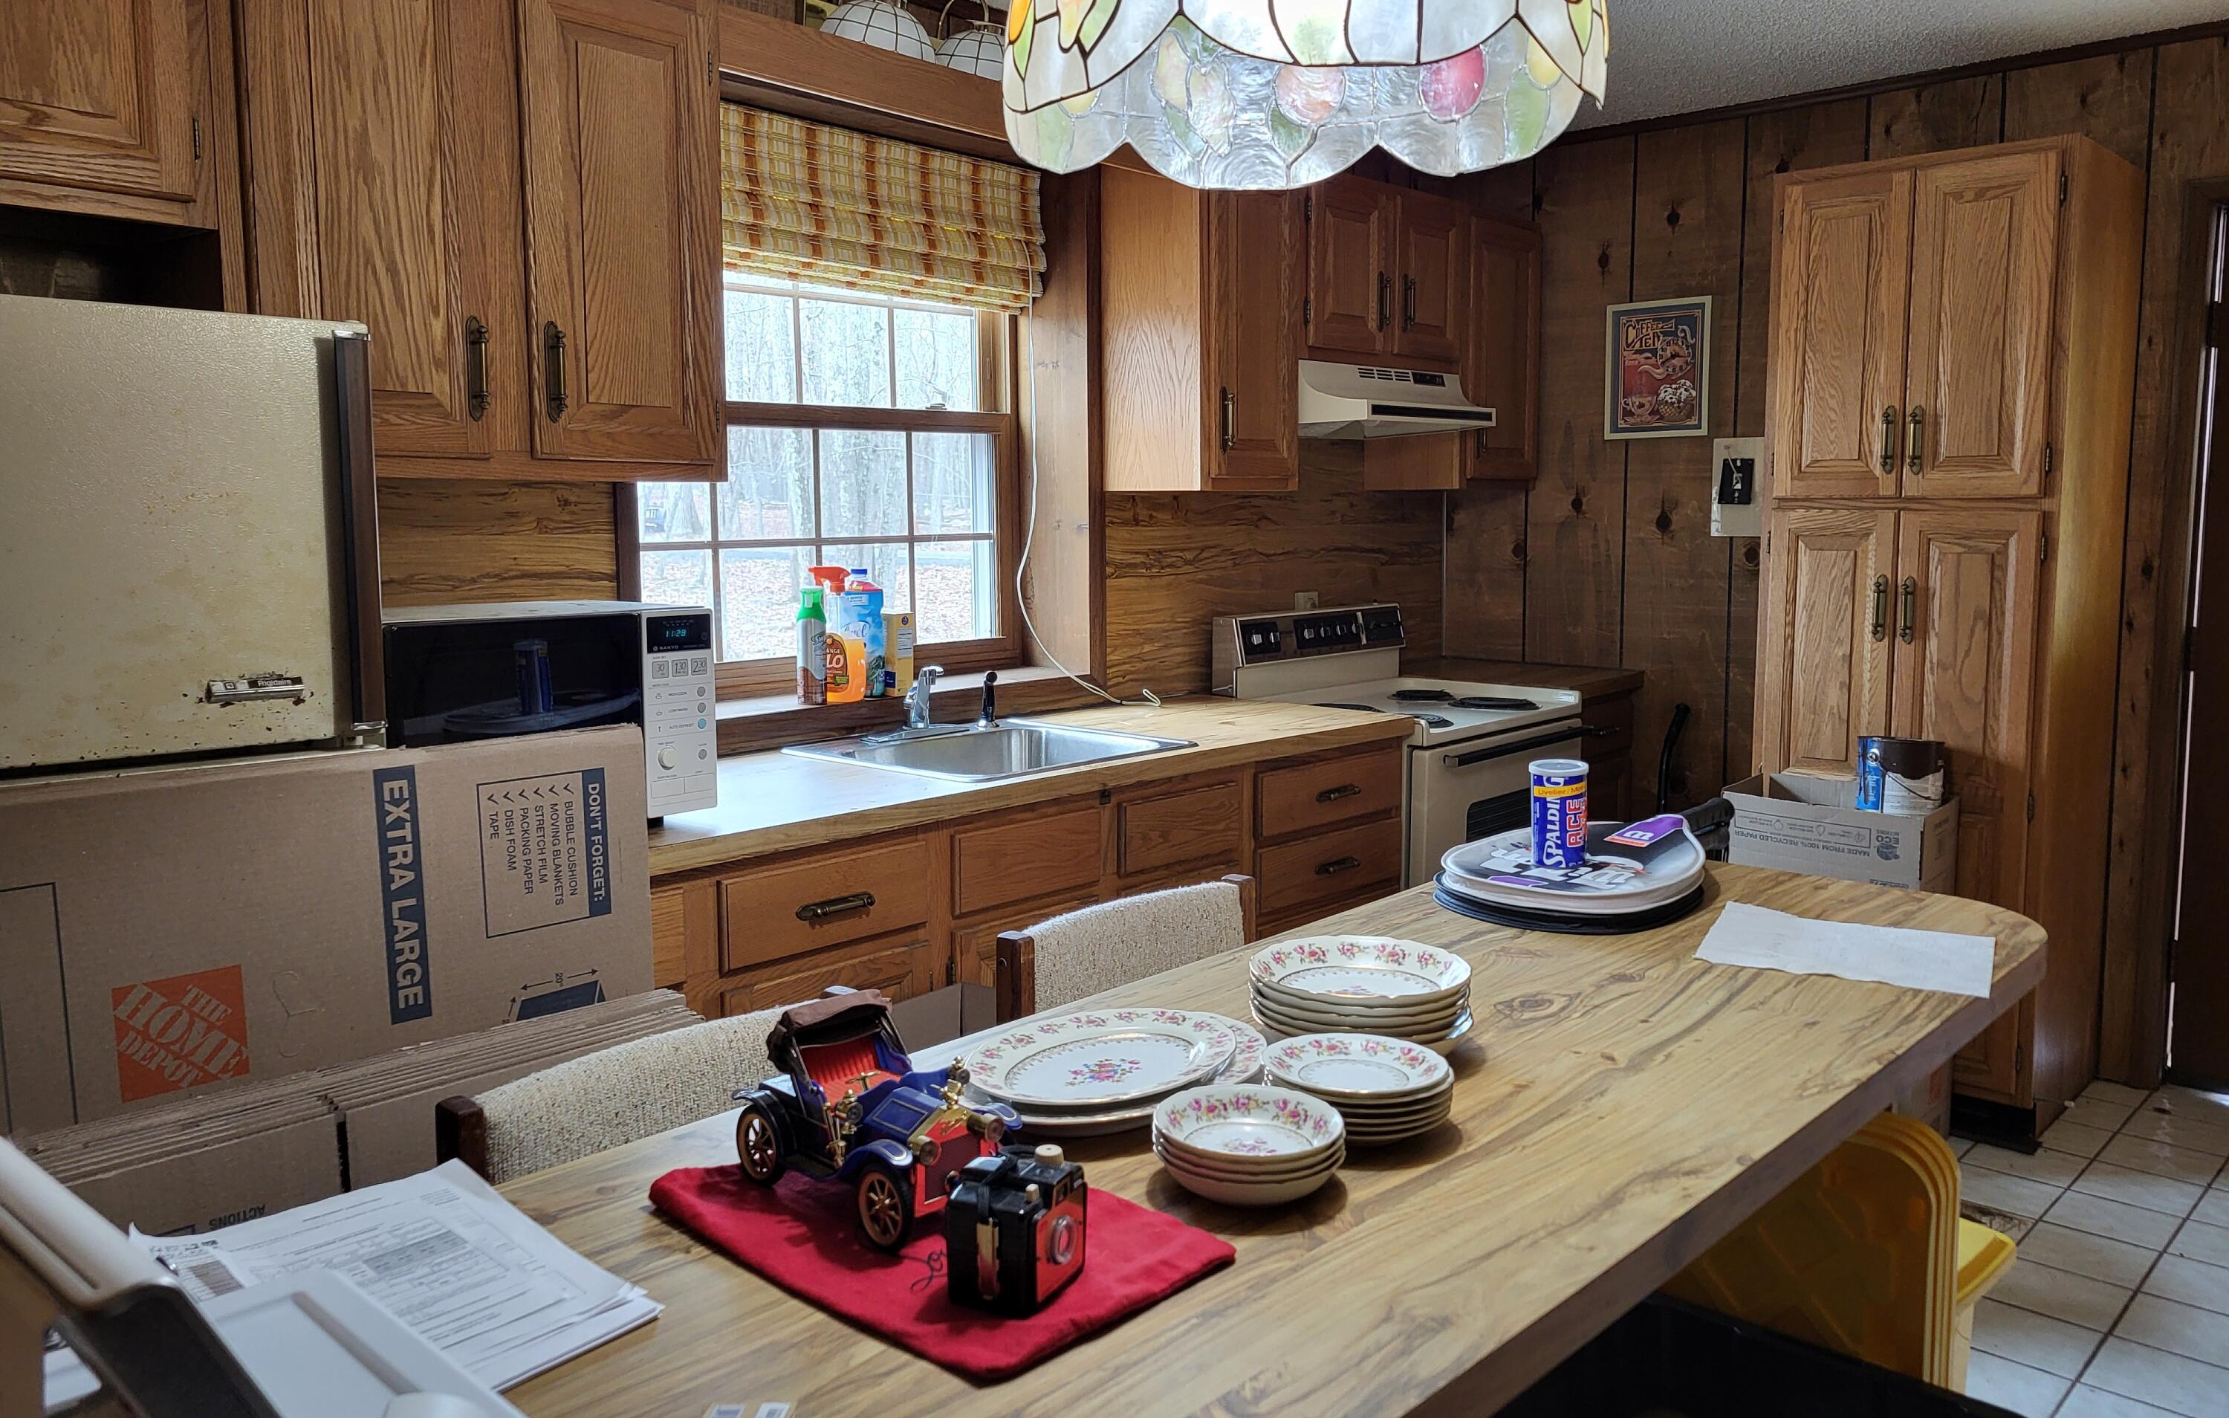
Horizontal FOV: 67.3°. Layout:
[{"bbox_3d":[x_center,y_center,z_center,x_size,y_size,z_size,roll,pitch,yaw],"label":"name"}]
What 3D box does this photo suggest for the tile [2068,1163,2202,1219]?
[{"bbox_3d":[2.082,0.979,3.402,0.204,0.010,0.204,5,8,42],"label":"tile"}]

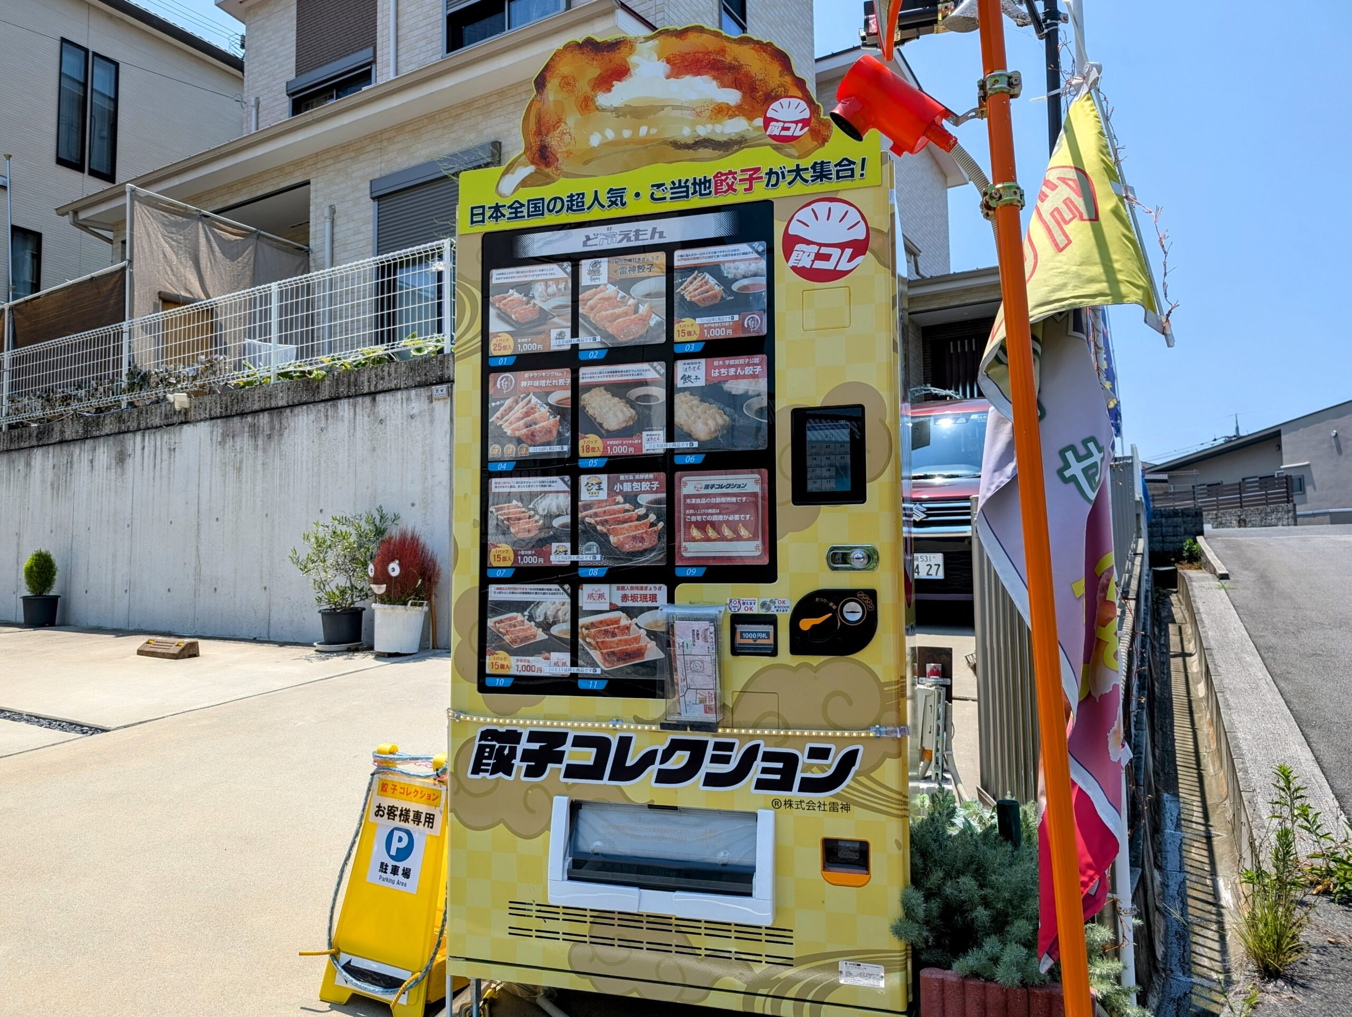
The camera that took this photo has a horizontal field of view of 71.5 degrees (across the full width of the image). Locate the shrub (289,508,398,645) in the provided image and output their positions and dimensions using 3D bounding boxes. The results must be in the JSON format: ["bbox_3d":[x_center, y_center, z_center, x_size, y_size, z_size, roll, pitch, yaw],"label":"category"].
[{"bbox_3d":[-2.219,0.460,6.250,0.690,0.920,0.600,-3,-5,29],"label":"shrub"}]

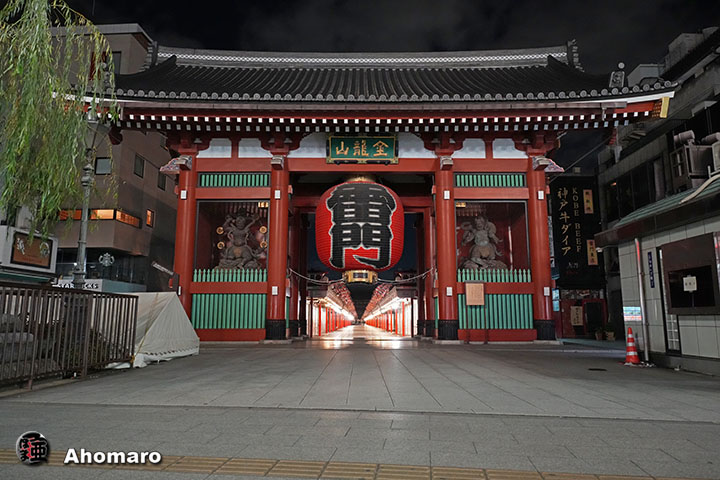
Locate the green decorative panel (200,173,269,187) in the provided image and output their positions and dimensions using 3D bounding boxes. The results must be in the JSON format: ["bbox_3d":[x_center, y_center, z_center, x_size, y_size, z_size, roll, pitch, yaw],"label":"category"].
[{"bbox_3d":[-4.353,-2.076,17.414,2.508,0.533,0.100,0,-9,0],"label":"green decorative panel"}]

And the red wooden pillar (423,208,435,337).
[{"bbox_3d":[2.811,1.199,19.197,0.600,4.999,0.600,0,-9,0],"label":"red wooden pillar"}]

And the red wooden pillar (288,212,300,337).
[{"bbox_3d":[-2.652,1.238,19.191,0.600,4.919,0.600,0,-9,0],"label":"red wooden pillar"}]

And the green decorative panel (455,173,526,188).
[{"bbox_3d":[4.324,-1.977,16.535,2.398,0.562,0.120,0,-9,0],"label":"green decorative panel"}]

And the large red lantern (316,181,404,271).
[{"bbox_3d":[0.019,-0.433,18.715,3.290,3.787,3.290,0,-9,0],"label":"large red lantern"}]

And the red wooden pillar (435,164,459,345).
[{"bbox_3d":[2.966,0.233,17.087,0.630,6.227,0.630,0,-9,0],"label":"red wooden pillar"}]

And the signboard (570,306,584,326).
[{"bbox_3d":[8.286,2.912,19.080,0.523,0.743,0.080,0,-9,0],"label":"signboard"}]

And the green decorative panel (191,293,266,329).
[{"bbox_3d":[-4.372,2.373,16.686,2.536,1.183,0.100,0,-9,0],"label":"green decorative panel"}]

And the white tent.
[{"bbox_3d":[-4.080,1.550,8.918,1.500,1.240,2.450,-2,-9,10],"label":"white tent"}]

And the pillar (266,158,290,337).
[{"bbox_3d":[-2.798,0.233,17.087,0.630,6.227,0.630,0,-9,0],"label":"pillar"}]

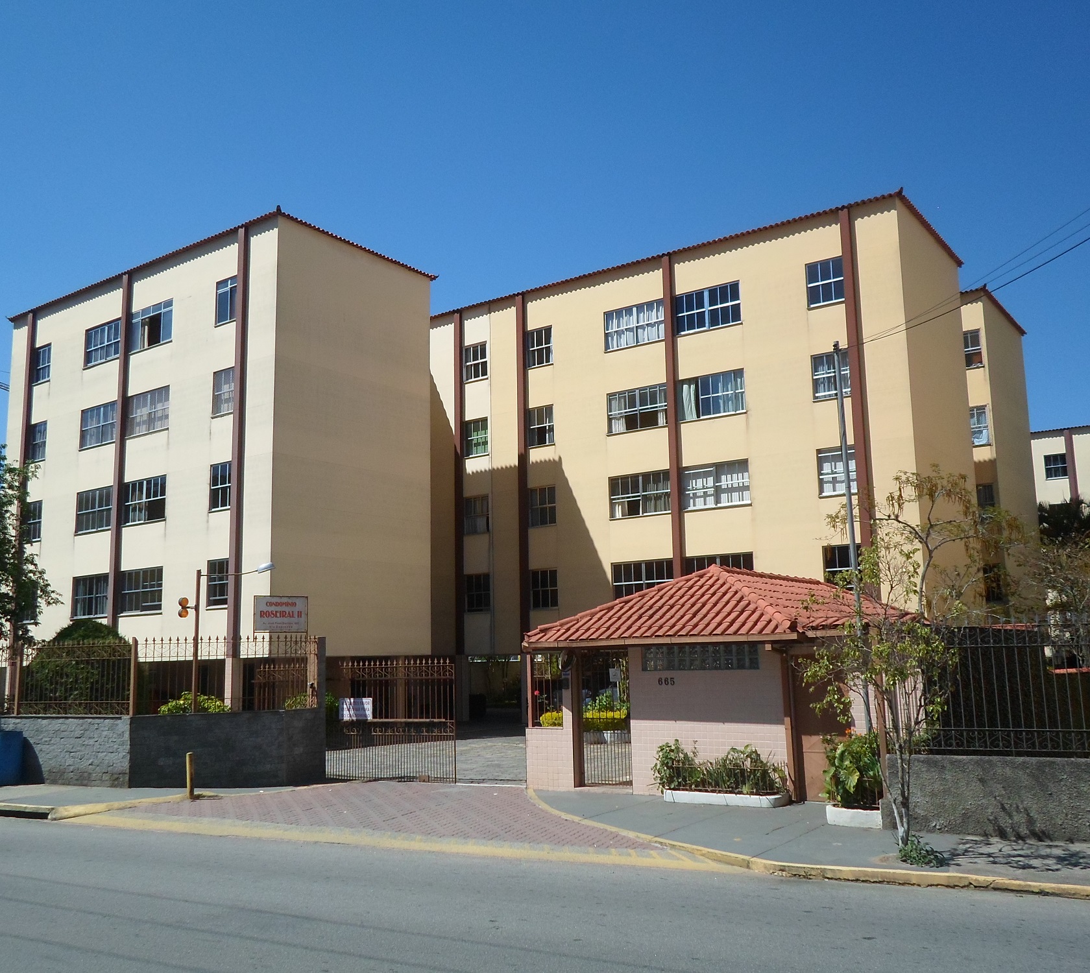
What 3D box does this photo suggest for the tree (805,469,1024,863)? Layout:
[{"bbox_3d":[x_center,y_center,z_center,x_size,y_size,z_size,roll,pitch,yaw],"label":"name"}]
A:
[{"bbox_3d":[3.950,1.898,11.303,2.250,4.130,2.000,-1,-9,0],"label":"tree"}]

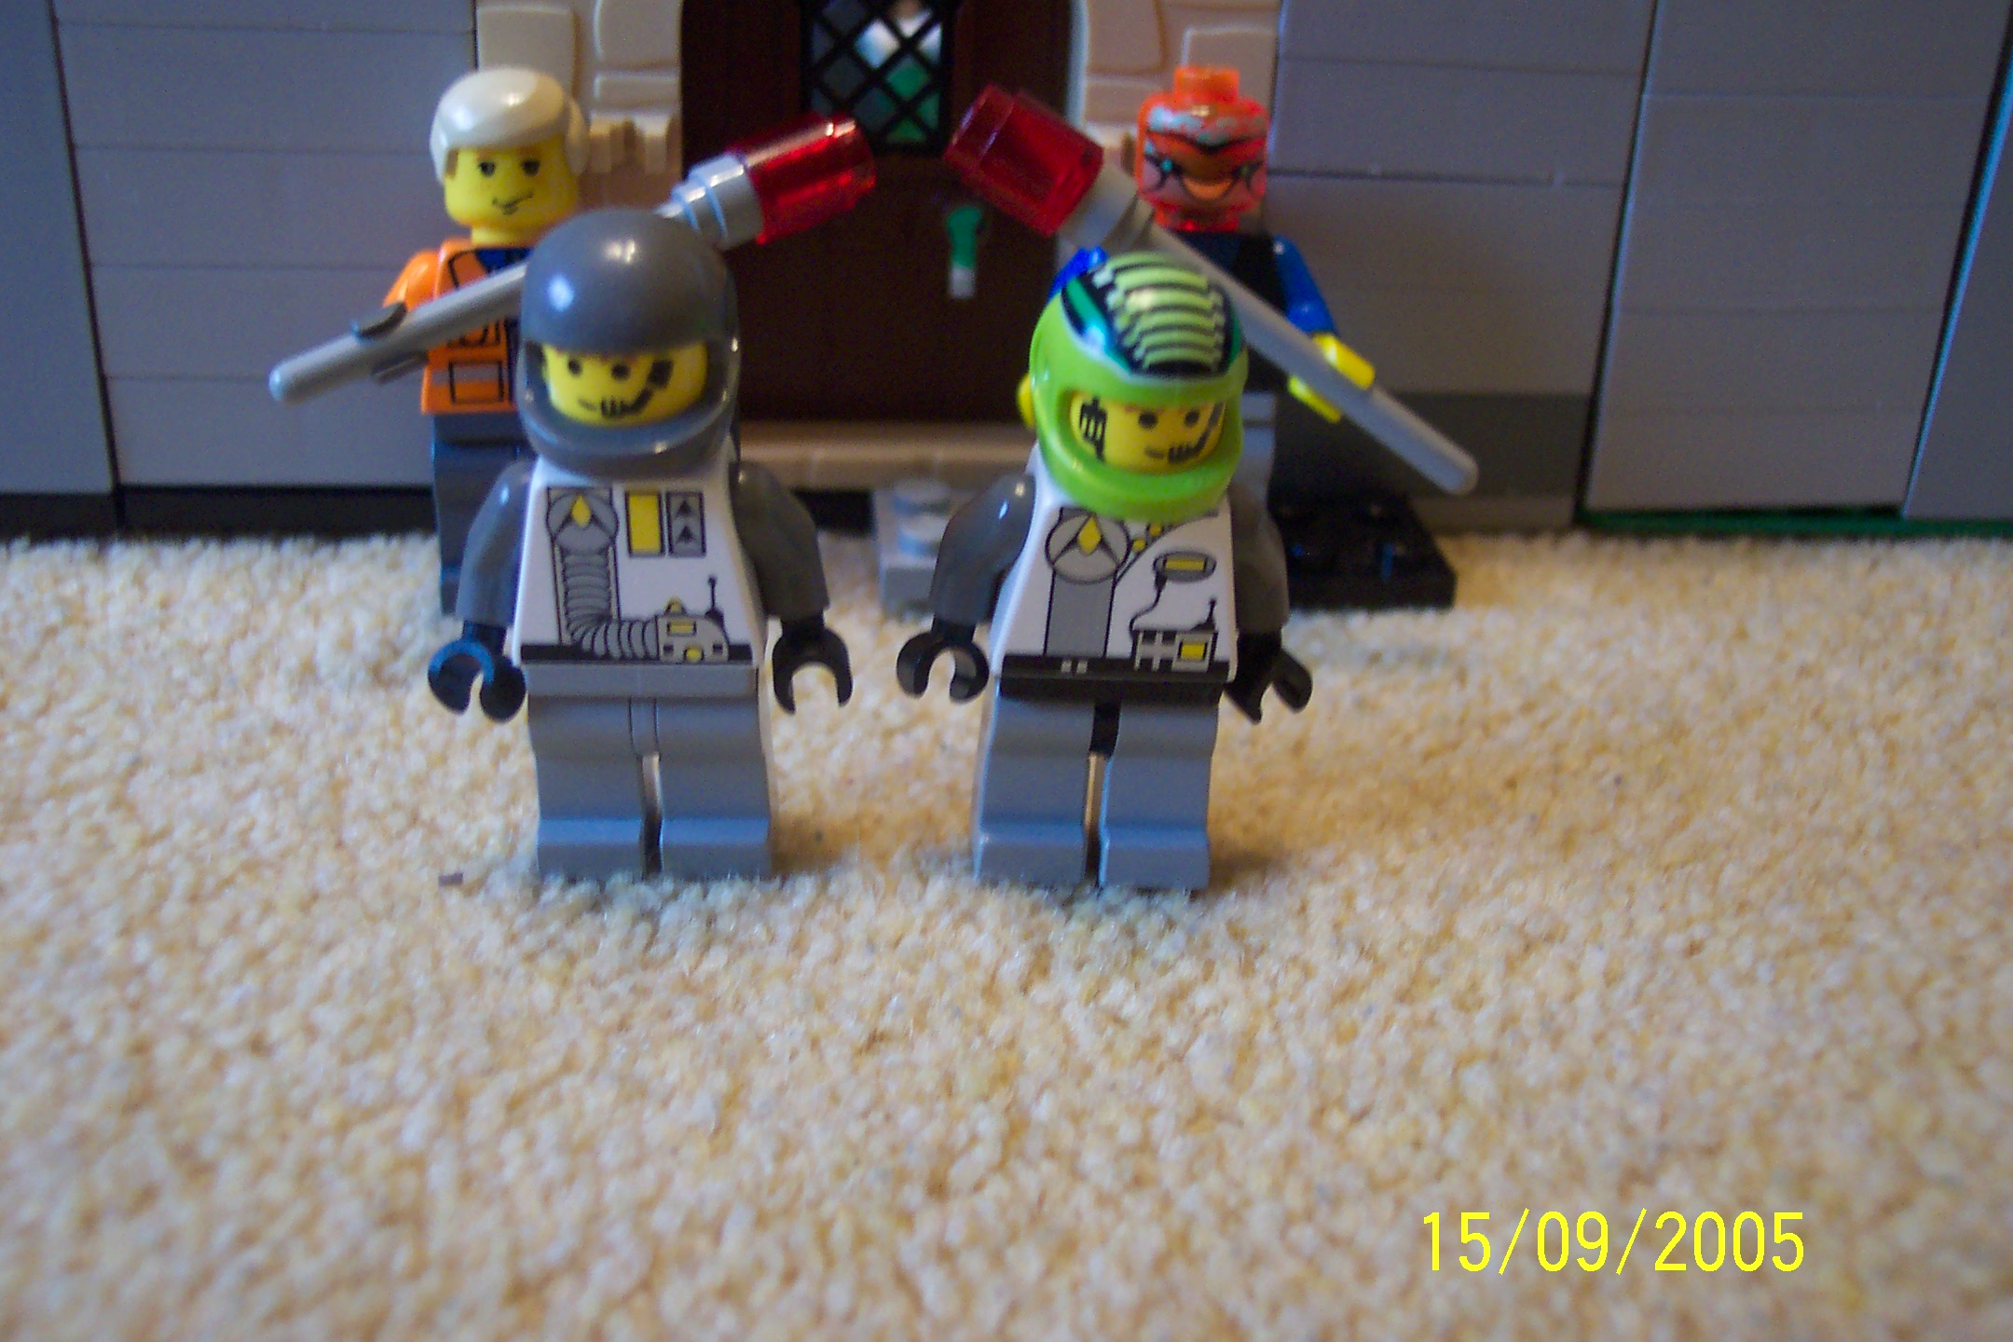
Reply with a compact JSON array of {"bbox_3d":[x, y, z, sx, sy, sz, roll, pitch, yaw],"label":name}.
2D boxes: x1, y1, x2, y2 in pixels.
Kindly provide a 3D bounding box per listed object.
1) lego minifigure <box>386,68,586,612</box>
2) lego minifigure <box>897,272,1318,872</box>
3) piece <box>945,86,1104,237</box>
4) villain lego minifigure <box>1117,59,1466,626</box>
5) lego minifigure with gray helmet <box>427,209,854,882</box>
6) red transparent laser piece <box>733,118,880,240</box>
[{"bbox_3d":[-0.039,-0.026,0.169,0.025,0.042,0.017,-3,28,-10],"label":"lego minifigure"},{"bbox_3d":[0.007,-0.007,0.138,0.026,0.044,0.017,2,28,-5],"label":"lego minifigure"},{"bbox_3d":[0.001,-0.039,0.161,0.010,0.008,0.008,33,0,0],"label":"piece"},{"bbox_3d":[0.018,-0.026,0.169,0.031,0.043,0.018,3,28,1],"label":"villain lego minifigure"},{"bbox_3d":[-0.023,-0.008,0.139,0.026,0.044,0.017,0,28,-2],"label":"lego minifigure with gray helmet"},{"bbox_3d":[-0.016,-0.038,0.166,0.010,0.008,0.008,-20,0,3],"label":"red transparent laser piece"}]

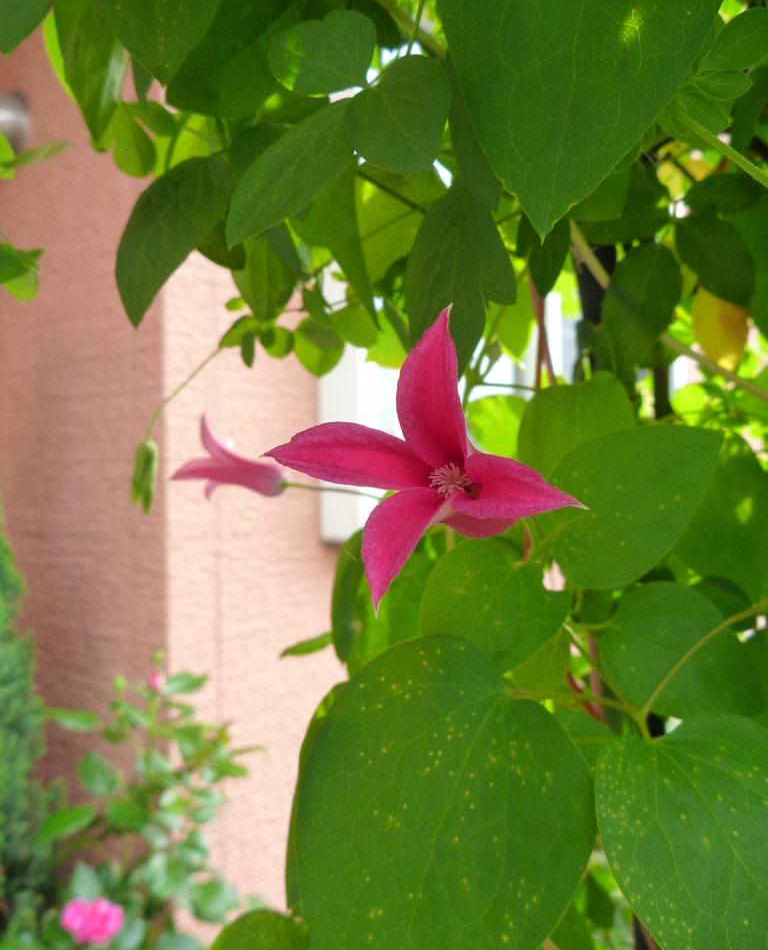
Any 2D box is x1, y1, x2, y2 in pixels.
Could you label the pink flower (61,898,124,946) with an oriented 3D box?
[{"bbox_3d":[-0.334,0.512,0.950,0.073,0.055,0.060,-1,0,-9],"label":"pink flower"}]

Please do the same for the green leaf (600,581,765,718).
[{"bbox_3d":[0.130,0.077,0.360,0.071,0.061,0.030,-1,0,12],"label":"green leaf"}]

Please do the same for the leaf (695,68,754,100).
[{"bbox_3d":[0.123,-0.142,0.300,0.022,0.012,0.012,-1,0,12],"label":"leaf"}]

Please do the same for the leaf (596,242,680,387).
[{"bbox_3d":[0.145,-0.092,0.470,0.048,0.081,0.025,-1,0,9],"label":"leaf"}]

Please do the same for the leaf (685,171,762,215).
[{"bbox_3d":[0.193,-0.160,0.470,0.046,0.026,0.025,-1,0,12],"label":"leaf"}]

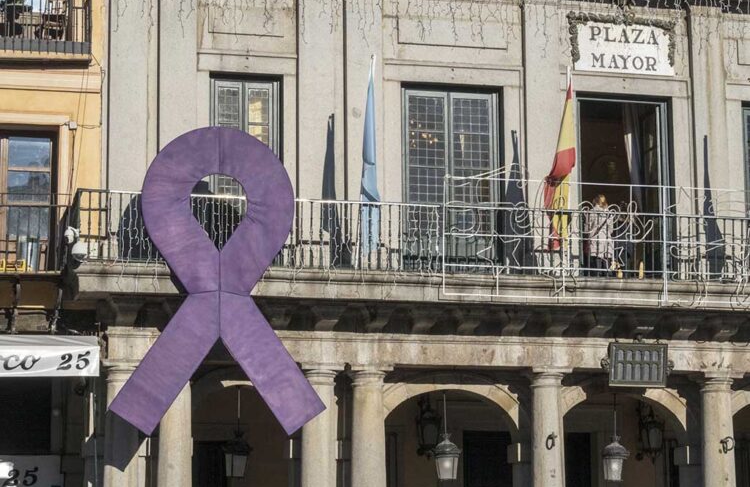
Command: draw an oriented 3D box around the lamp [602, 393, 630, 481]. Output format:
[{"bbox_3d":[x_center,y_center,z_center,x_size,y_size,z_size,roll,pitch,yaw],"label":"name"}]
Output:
[{"bbox_3d":[4.214,3.419,27.358,0.430,1.517,0.430,0,-8,0],"label":"lamp"}]

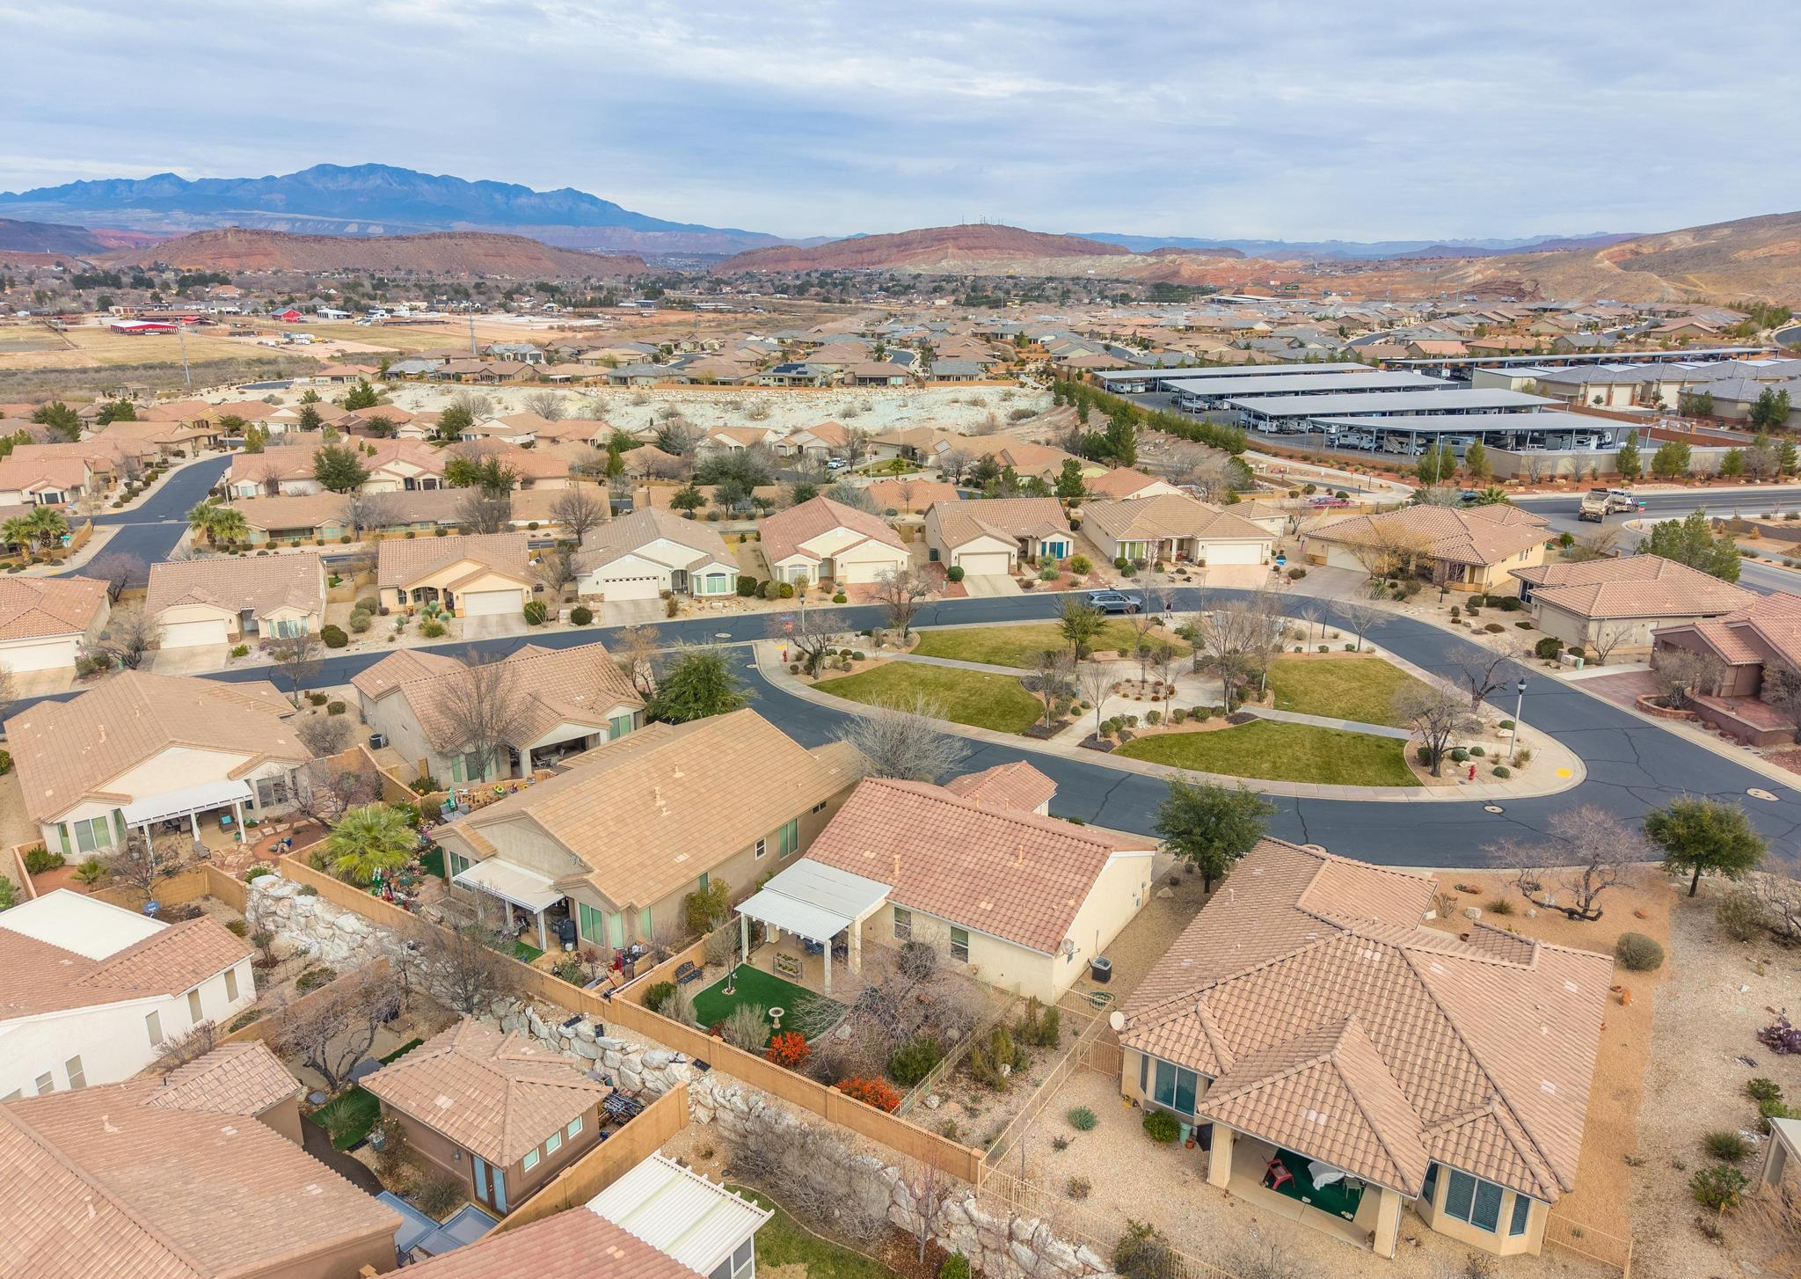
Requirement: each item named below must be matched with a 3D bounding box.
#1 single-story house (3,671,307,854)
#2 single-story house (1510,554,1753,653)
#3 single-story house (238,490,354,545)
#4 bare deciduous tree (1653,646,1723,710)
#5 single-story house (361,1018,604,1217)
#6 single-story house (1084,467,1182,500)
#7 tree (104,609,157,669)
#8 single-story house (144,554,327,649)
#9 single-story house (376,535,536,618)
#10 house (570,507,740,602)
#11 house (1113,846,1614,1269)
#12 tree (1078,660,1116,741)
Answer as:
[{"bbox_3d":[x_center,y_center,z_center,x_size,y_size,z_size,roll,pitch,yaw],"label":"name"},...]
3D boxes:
[{"bbox_3d":[-42.210,6.140,71.320,14.800,5.400,19.800,-12,21,-36],"label":"single-story house"},{"bbox_3d":[63.266,-4.330,107.890,18.600,5.400,14.400,-2,18,-7],"label":"single-story house"},{"bbox_3d":[-72.074,-14.806,149.574,13.000,5.200,13.800,-5,18,-16],"label":"single-story house"},{"bbox_3d":[53.277,2.665,84.510,4.654,4.370,4.654,11,21,32],"label":"bare deciduous tree"},{"bbox_3d":[-14.145,15.920,43.335,7.607,3.400,5.002,11,21,32],"label":"single-story house"},{"bbox_3d":[30.820,-20.290,173.530,17.200,5.200,12.500,-4,18,-14],"label":"single-story house"},{"bbox_3d":[-59.614,0.117,96.635,4.500,4.582,4.500,-11,20,-31],"label":"tree"},{"bbox_3d":[-55.500,-4.040,105.290,13.100,5.300,19.100,-6,18,-19],"label":"single-story house"},{"bbox_3d":[-39.619,-6.259,112.410,12.900,5.300,14.200,-4,18,-15],"label":"single-story house"},{"bbox_3d":[-24.070,-8.460,120.020,15.200,5.400,19.800,-4,18,-15],"label":"house"},{"bbox_3d":[17.930,13.110,46.820,14.550,5.500,20.700,11,20,31],"label":"house"},{"bbox_3d":[12.306,3.884,78.277,2.500,5.300,2.500,3,18,9],"label":"tree"}]

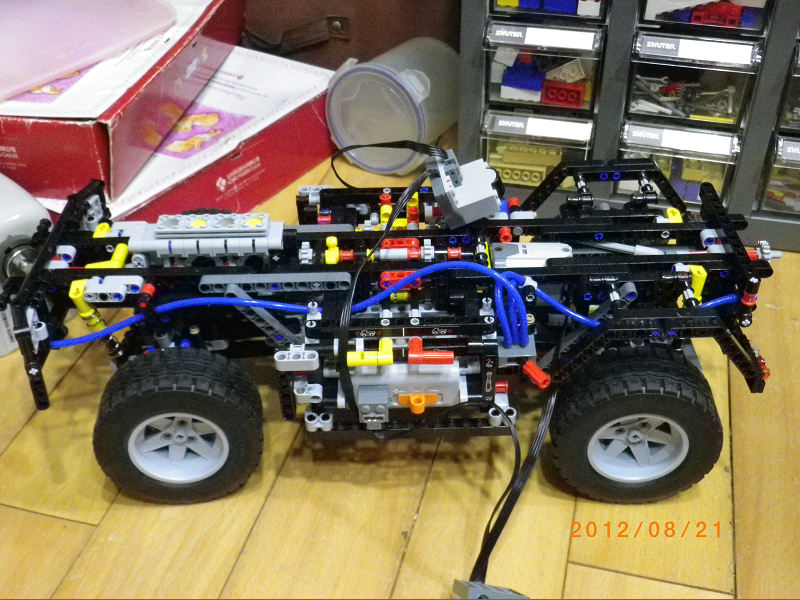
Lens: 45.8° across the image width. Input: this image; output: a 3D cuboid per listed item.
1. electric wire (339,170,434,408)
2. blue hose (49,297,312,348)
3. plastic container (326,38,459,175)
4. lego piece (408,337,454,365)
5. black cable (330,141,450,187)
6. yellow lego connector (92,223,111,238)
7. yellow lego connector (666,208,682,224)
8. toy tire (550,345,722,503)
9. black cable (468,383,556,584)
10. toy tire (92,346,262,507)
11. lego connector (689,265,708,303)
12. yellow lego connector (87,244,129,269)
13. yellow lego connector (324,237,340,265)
[{"bbox_3d":[-0.006,-0.011,0.544,0.060,0.086,0.137,0,36,0],"label":"electric wire"},{"bbox_3d":[-0.123,0.012,0.538,0.146,0.029,0.018,0,38,1],"label":"blue hose"},{"bbox_3d":[0.005,-0.190,0.901,0.107,0.107,0.118,17,37,22],"label":"plastic container"},{"bbox_3d":[0.017,0.027,0.506,0.024,0.008,0.015,0,38,1],"label":"lego piece"},{"bbox_3d":[-0.007,-0.085,0.598,0.075,0.047,0.045,0,36,0],"label":"black cable"},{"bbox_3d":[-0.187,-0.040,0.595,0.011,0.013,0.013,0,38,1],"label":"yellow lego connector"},{"bbox_3d":[0.172,-0.051,0.590,0.009,0.014,0.009,0,36,0],"label":"yellow lego connector"},{"bbox_3d":[0.136,0.074,0.549,0.094,0.094,0.042,2,36,2],"label":"toy tire"},{"bbox_3d":[0.061,0.100,0.522,0.052,0.060,0.084,0,38,1],"label":"black cable"},{"bbox_3d":[-0.127,0.074,0.548,0.094,0.094,0.042,-4,36,-5],"label":"toy tire"},{"bbox_3d":[0.171,-0.009,0.544,0.010,0.018,0.013,0,38,1],"label":"lego connector"},{"bbox_3d":[-0.177,-0.025,0.572,0.022,0.008,0.022,0,38,1],"label":"yellow lego connector"},{"bbox_3d":[-0.041,-0.030,0.570,0.008,0.015,0.009,0,38,1],"label":"yellow lego connector"}]

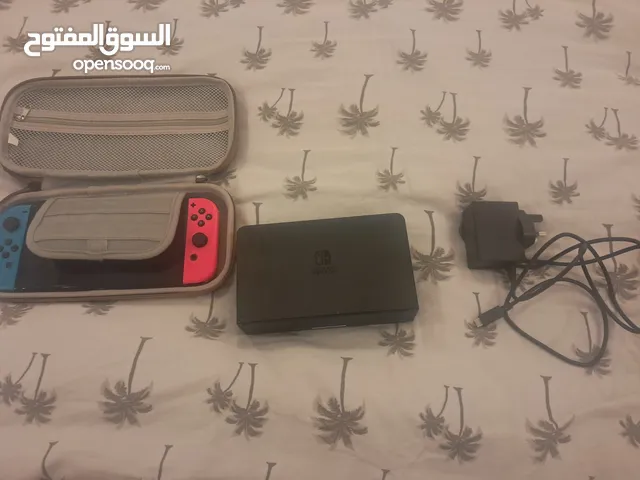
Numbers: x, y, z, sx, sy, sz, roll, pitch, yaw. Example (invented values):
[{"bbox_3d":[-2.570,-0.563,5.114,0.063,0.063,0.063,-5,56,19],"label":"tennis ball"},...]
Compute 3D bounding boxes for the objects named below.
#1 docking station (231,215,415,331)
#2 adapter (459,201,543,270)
[{"bbox_3d":[0.006,0.036,0.519,0.173,0.052,0.104,-5,66,1],"label":"docking station"},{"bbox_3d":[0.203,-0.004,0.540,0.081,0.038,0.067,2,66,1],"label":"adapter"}]

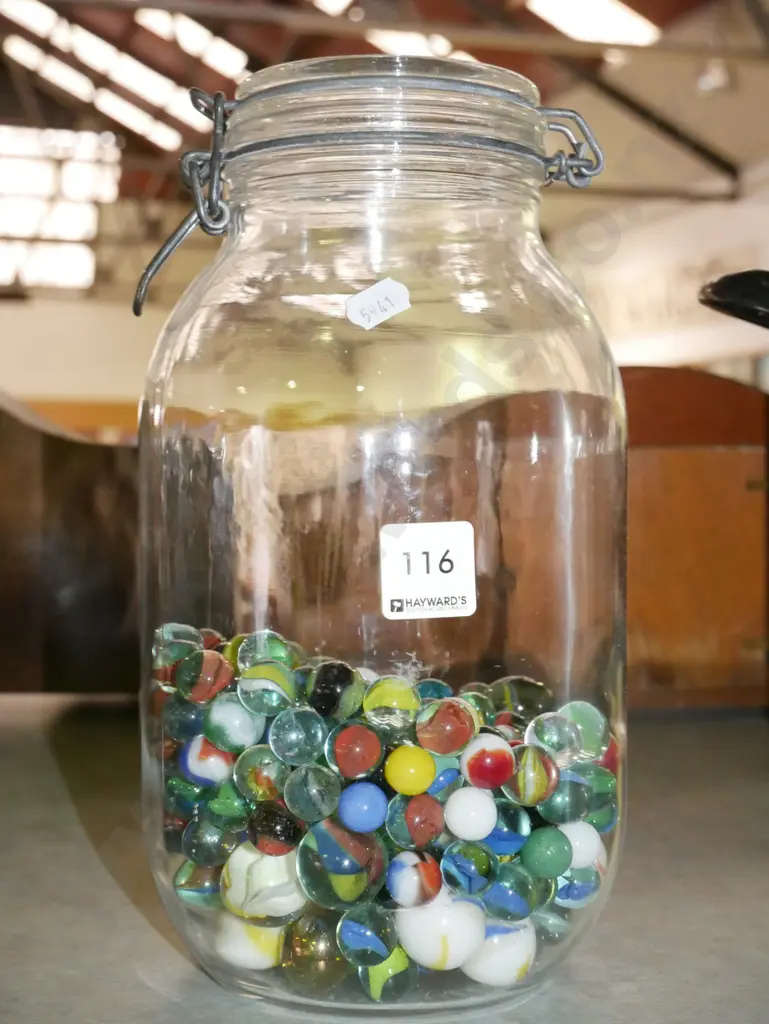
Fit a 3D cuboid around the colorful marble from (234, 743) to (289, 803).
[{"bbox_3d":[-0.034,0.073,0.412,0.016,0.016,0.016,0,5,0],"label":"colorful marble"}]

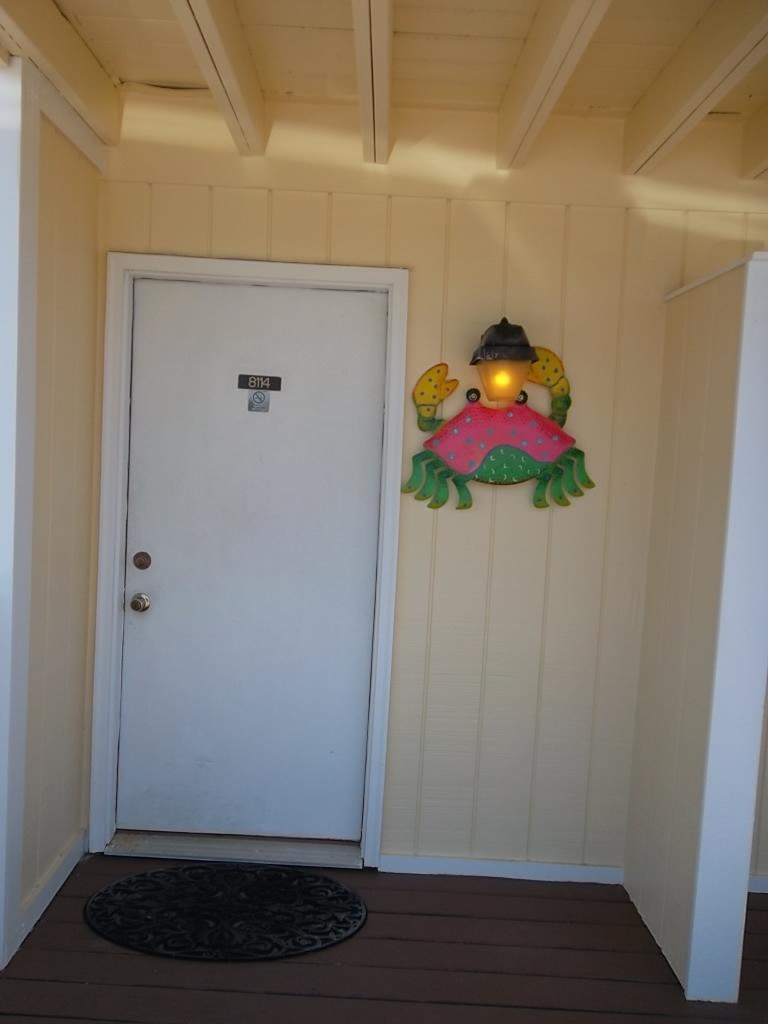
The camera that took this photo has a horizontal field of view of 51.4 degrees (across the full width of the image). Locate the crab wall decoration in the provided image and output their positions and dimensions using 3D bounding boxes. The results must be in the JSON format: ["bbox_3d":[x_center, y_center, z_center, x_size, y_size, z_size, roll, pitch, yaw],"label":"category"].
[{"bbox_3d":[0.413,-0.324,2.694,0.671,0.659,0.190,3,3,0],"label":"crab wall decoration"}]

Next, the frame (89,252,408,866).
[{"bbox_3d":[-0.485,0.191,2.849,1.034,2.116,0.120,3,3,0],"label":"frame"}]

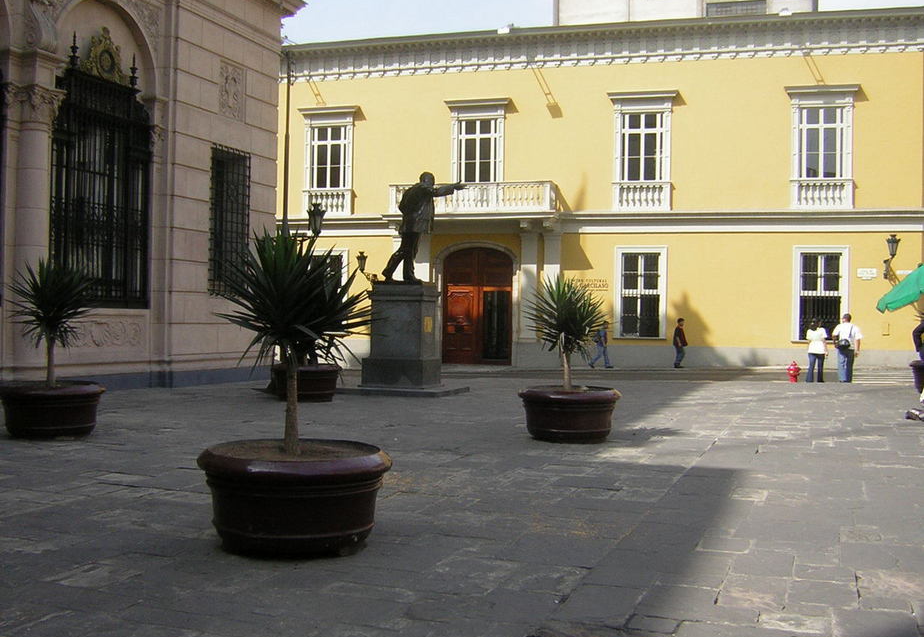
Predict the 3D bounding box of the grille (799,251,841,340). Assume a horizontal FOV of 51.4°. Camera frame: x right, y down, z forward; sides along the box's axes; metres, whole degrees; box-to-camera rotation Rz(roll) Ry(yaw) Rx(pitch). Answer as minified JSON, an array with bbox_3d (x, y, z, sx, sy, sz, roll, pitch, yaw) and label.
[{"bbox_3d":[11.479,-0.721,30.807,1.218,2.754,0.080,1,0,16],"label":"grille"}]

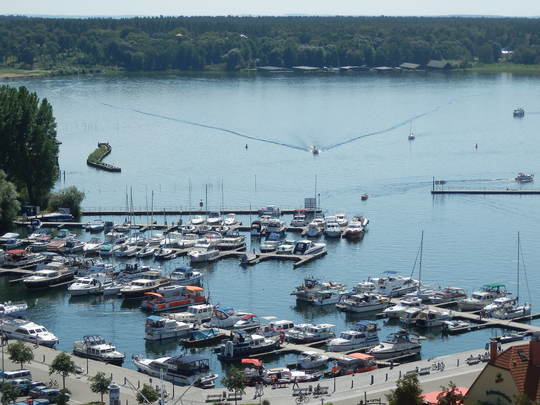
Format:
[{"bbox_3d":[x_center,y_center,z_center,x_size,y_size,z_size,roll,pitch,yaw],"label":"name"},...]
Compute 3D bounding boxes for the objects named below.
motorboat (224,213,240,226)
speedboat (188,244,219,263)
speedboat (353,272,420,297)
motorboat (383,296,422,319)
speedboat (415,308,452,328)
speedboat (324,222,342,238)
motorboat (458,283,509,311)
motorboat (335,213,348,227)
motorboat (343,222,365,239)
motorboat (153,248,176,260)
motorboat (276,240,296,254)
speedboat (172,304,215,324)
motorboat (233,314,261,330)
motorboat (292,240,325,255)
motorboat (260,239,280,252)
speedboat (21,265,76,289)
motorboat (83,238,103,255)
[{"bbox_3d":[-9.700,4.109,375.034,2.500,2.400,6.700,3,8,24],"label":"motorboat"},{"bbox_3d":[-16.200,11.720,355.490,3.020,3.470,9.650,5,9,34],"label":"speedboat"},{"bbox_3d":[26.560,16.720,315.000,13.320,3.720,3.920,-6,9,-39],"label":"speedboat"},{"bbox_3d":[22.800,18.138,261.295,8.400,2.900,3.000,-6,9,-40],"label":"motorboat"},{"bbox_3d":[27.615,18.941,251.748,7.140,2.330,2.570,-6,9,-41],"label":"speedboat"},{"bbox_3d":[16.230,7.190,392.520,3.650,3.160,10.070,1,7,11],"label":"speedboat"},{"bbox_3d":[41.580,18.530,298.270,11.670,4.330,3.530,-6,9,-40],"label":"motorboat"},{"bbox_3d":[17.300,4.259,373.440,2.600,2.500,6.800,2,8,18],"label":"motorboat"},{"bbox_3d":[19.305,6.179,352.016,3.460,2.930,9.600,2,7,16],"label":"motorboat"},{"bbox_3d":[-21.900,10.772,325.175,2.300,1.600,6.600,4,8,27],"label":"motorboat"},{"bbox_3d":[4.510,10.710,367.560,2.660,2.460,7.540,4,8,26],"label":"motorboat"},{"bbox_3d":[-13.273,18.760,253.127,8.040,2.350,2.730,-6,9,-41],"label":"speedboat"},{"bbox_3d":[-4.108,19.588,248.528,4.900,1.840,1.860,-6,9,-41],"label":"motorboat"},{"bbox_3d":[9.200,9.667,328.766,3.100,2.900,9.600,5,9,34],"label":"motorboat"},{"bbox_3d":[0.213,8.894,322.942,2.900,2.700,8.000,2,7,17],"label":"motorboat"},{"bbox_3d":[-41.385,13.965,281.937,3.500,2.800,11.200,4,8,32],"label":"speedboat"},{"bbox_3d":[-38.200,9.764,331.600,2.400,2.000,6.600,3,8,26],"label":"motorboat"}]

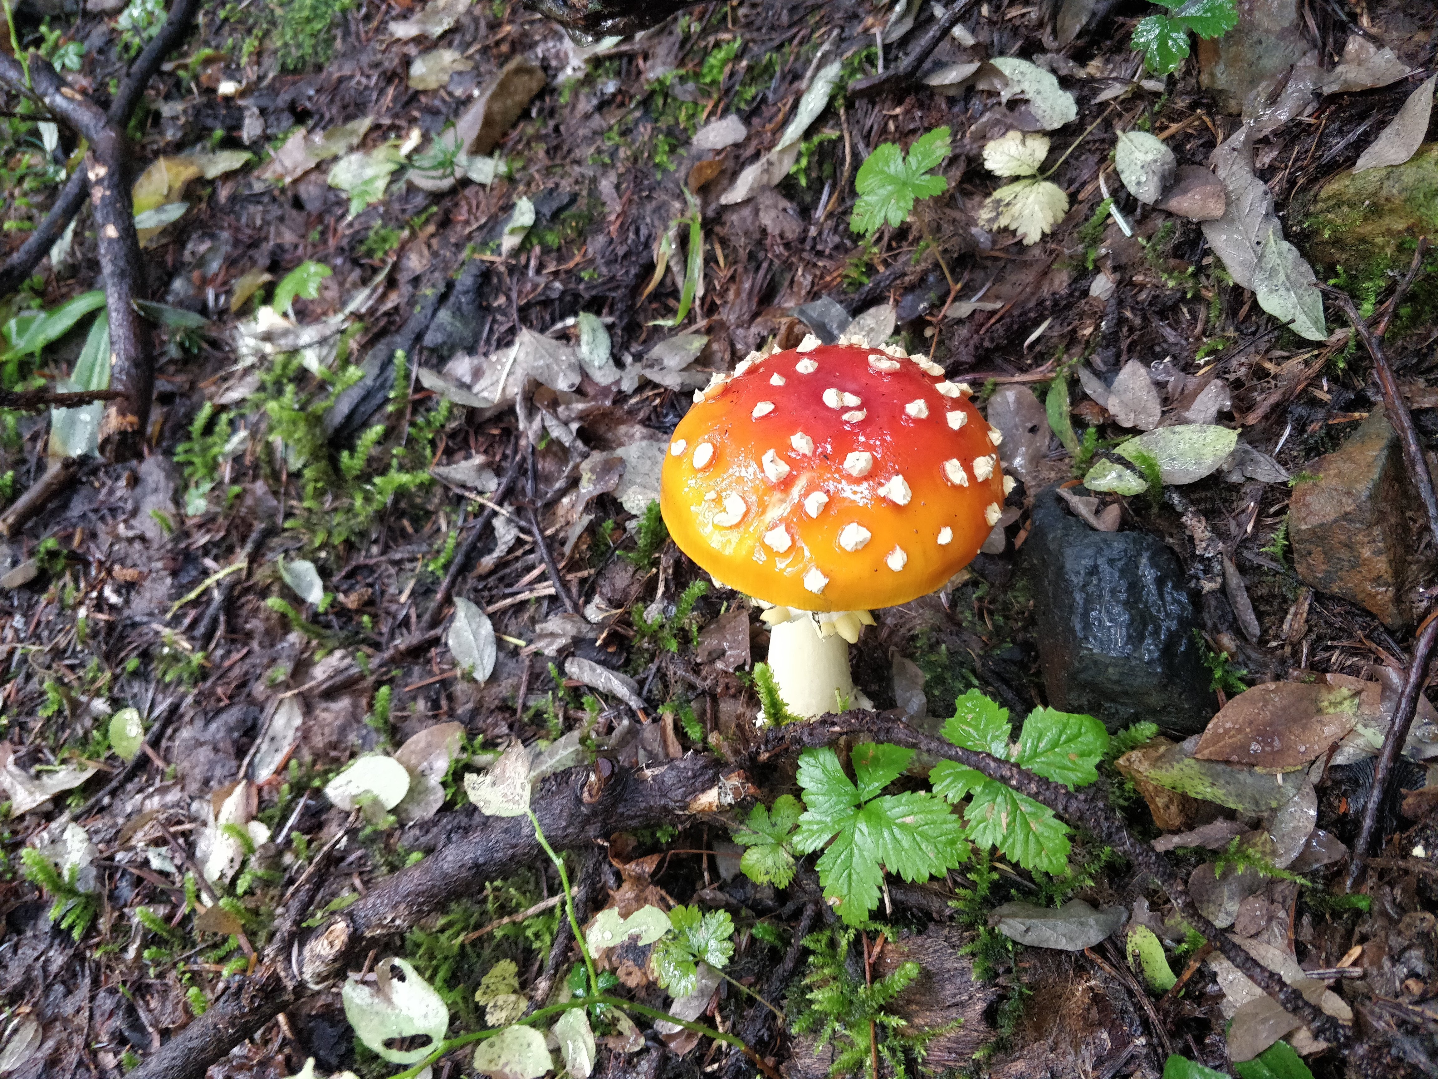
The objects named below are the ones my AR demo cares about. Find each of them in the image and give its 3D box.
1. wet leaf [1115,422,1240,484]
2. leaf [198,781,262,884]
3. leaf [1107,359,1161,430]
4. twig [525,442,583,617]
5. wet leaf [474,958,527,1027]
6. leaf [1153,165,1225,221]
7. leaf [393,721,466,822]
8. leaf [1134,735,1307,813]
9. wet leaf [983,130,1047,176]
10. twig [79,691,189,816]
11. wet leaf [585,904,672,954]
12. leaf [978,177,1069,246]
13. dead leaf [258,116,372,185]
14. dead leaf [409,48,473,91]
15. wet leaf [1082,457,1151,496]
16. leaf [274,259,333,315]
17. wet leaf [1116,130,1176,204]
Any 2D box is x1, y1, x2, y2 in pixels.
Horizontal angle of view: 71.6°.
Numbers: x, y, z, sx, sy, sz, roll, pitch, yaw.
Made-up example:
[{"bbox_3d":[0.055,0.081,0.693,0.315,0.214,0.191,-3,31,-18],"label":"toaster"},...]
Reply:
[{"bbox_3d":[0.184,-0.034,0.396,0.052,0.008,0.026,-10,66,0],"label":"wet leaf"},{"bbox_3d":[-0.215,0.129,0.438,0.024,0.010,0.044,0,66,13],"label":"leaf"},{"bbox_3d":[0.181,-0.063,0.435,0.021,0.008,0.036,1,66,13],"label":"leaf"},{"bbox_3d":[-0.077,-0.006,0.442,0.010,0.008,0.093,-17,61,-7],"label":"twig"},{"bbox_3d":[-0.072,0.150,0.331,0.017,0.009,0.020,-3,71,2],"label":"wet leaf"},{"bbox_3d":[0.294,-0.214,0.623,0.052,0.010,0.037,-18,59,-11],"label":"leaf"},{"bbox_3d":[-0.125,0.101,0.432,0.026,0.008,0.045,13,70,18],"label":"leaf"},{"bbox_3d":[0.181,0.082,0.360,0.060,0.012,0.028,14,64,9],"label":"leaf"},{"bbox_3d":[0.189,-0.244,0.636,0.042,0.010,0.043,-33,63,-20],"label":"wet leaf"},{"bbox_3d":[-0.223,0.082,0.378,0.005,0.005,0.056,30,72,16],"label":"twig"},{"bbox_3d":[-0.034,0.149,0.381,0.035,0.010,0.014,-14,64,6],"label":"wet leaf"},{"bbox_3d":[0.189,-0.200,0.608,0.047,0.010,0.060,17,59,11],"label":"leaf"},{"bbox_3d":[-0.248,-0.239,0.614,0.078,0.010,0.036,-26,63,0],"label":"dead leaf"},{"bbox_3d":[-0.171,-0.286,0.607,0.041,0.008,0.037,-23,62,-10],"label":"dead leaf"},{"bbox_3d":[0.158,-0.025,0.394,0.024,0.007,0.014,15,68,11],"label":"wet leaf"},{"bbox_3d":[-0.216,-0.129,0.512,0.026,0.008,0.035,40,74,17],"label":"leaf"},{"bbox_3d":[0.229,-0.201,0.534,0.030,0.009,0.053,-11,65,-3],"label":"wet leaf"}]

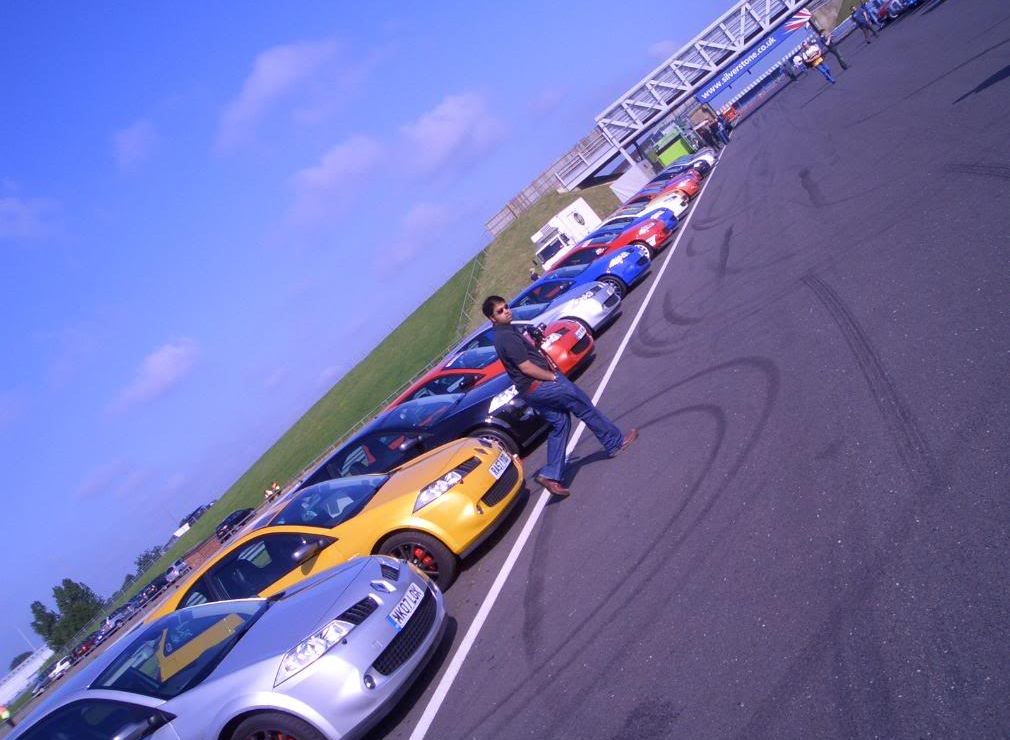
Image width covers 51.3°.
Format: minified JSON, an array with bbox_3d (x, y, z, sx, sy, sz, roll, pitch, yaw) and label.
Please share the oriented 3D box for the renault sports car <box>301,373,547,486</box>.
[{"bbox_3d":[-1.129,1.150,12.925,4.230,1.440,1.820,-39,3,19],"label":"renault sports car"}]

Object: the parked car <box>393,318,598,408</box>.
[{"bbox_3d":[-0.604,0.480,16.365,4.230,1.440,1.790,-38,3,21],"label":"parked car"}]

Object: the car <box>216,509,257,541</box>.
[{"bbox_3d":[-25.120,14.127,97.880,1.800,1.540,4.300,-38,4,26],"label":"car"}]

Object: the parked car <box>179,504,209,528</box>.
[{"bbox_3d":[-48.227,22.807,164.541,4.300,1.600,1.800,-38,3,20],"label":"parked car"}]

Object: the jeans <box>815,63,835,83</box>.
[{"bbox_3d":[11.318,-10.559,37.100,0.400,0.920,0.300,-39,3,23],"label":"jeans"}]

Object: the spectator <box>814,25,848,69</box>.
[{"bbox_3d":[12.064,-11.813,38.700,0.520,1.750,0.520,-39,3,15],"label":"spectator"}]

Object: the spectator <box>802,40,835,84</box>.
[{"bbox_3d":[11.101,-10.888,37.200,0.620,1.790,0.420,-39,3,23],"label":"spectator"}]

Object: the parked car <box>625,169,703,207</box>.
[{"bbox_3d":[4.819,-5.418,36.615,4.150,1.440,1.780,-38,3,19],"label":"parked car"}]

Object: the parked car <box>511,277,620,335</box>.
[{"bbox_3d":[0.180,-0.323,18.735,4.230,1.440,1.820,-39,3,20],"label":"parked car"}]

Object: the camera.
[{"bbox_3d":[0.277,-0.311,8.950,0.170,0.150,0.140,-39,3,10],"label":"camera"}]

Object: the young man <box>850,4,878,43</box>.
[{"bbox_3d":[16.096,-15.550,47.168,0.600,1.730,0.550,-39,3,-5],"label":"young man"}]

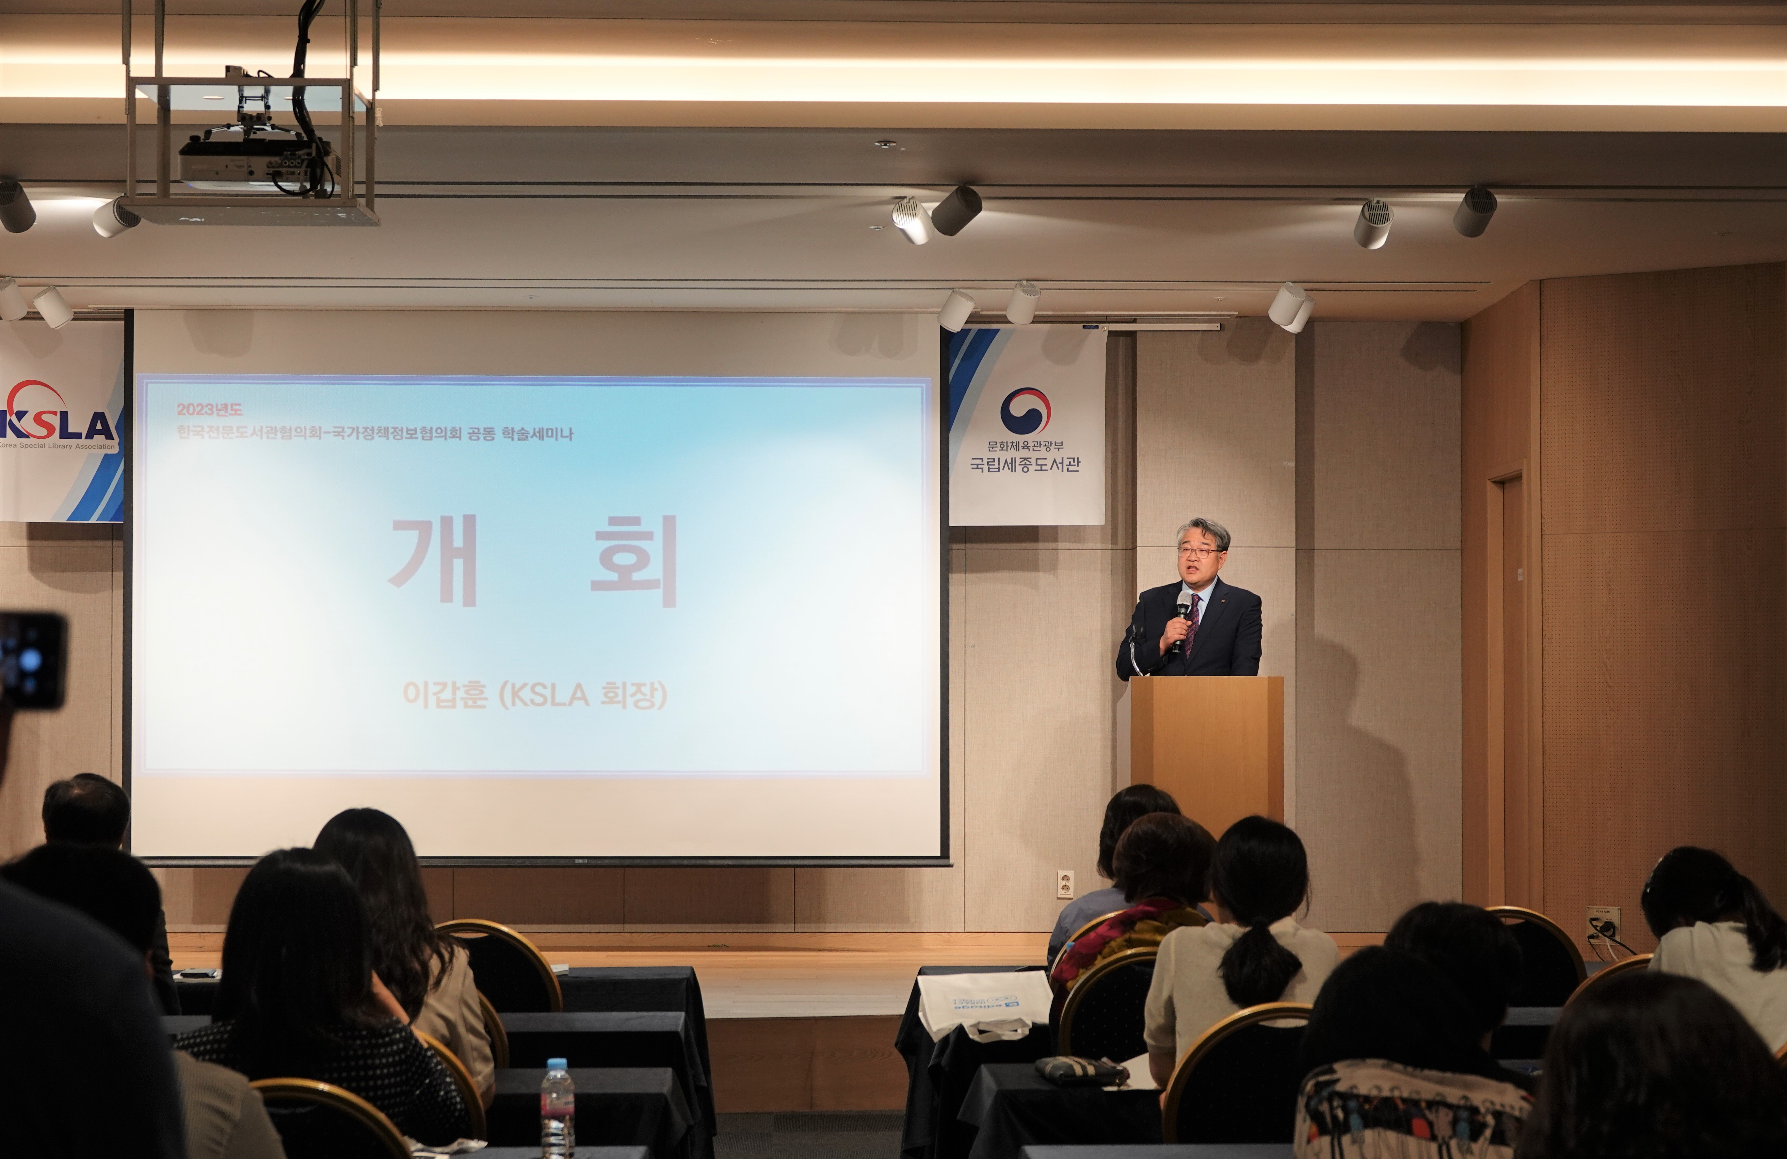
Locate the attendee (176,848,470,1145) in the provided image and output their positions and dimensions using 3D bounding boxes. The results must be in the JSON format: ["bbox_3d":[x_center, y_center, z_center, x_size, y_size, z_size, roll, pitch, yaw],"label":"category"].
[{"bbox_3d":[-1.056,1.103,6.600,0.540,1.240,0.780,0,-1,-1],"label":"attendee"}]

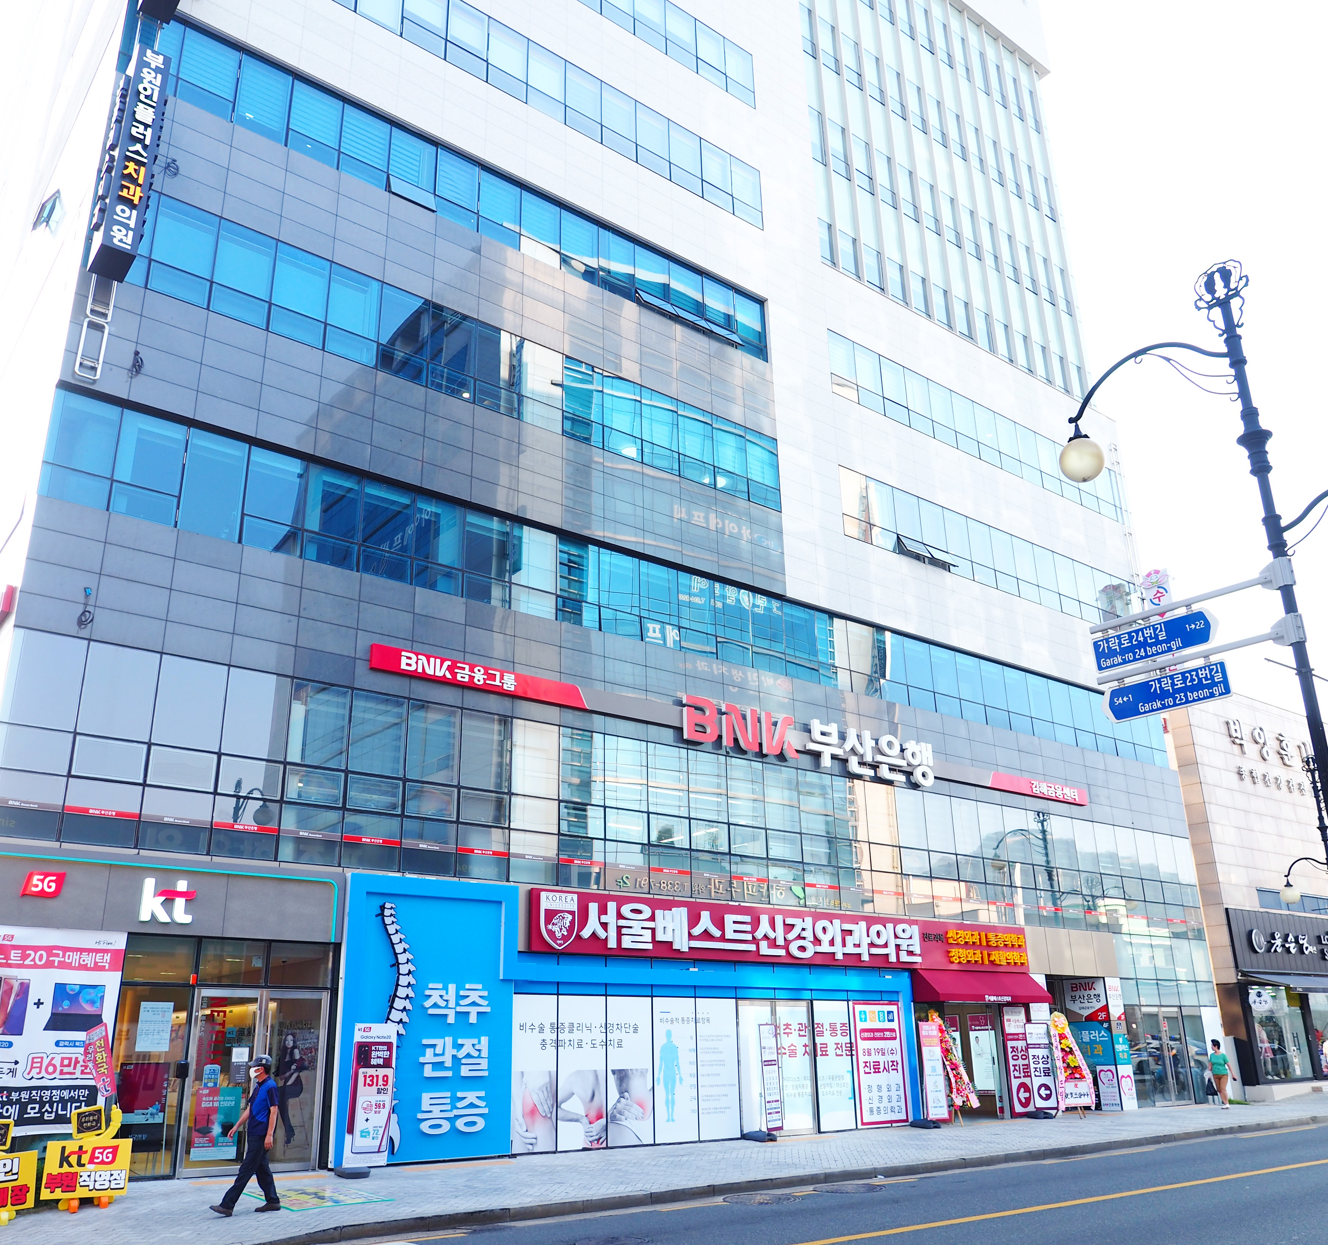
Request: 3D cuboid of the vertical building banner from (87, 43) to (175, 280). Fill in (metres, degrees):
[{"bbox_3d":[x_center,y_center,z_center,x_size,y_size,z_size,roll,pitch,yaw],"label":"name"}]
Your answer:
[{"bbox_3d":[-8.711,-7.544,18.778,0.572,4.080,0.804,14,-26,-35],"label":"vertical building banner"}]

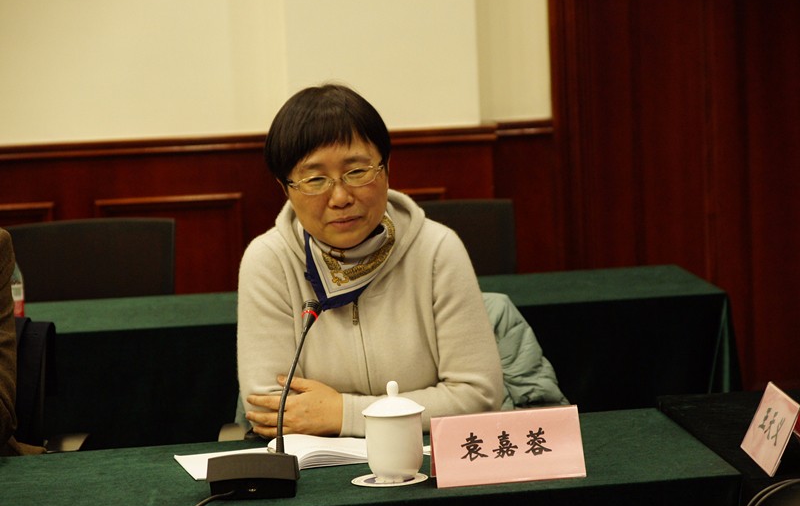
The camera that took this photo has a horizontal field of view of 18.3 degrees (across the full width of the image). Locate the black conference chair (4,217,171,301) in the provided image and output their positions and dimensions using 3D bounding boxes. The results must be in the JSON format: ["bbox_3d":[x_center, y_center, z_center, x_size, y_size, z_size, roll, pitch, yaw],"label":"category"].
[{"bbox_3d":[-0.663,0.390,5.530,0.540,0.900,0.580,-3,7,-11],"label":"black conference chair"}]

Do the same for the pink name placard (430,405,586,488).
[{"bbox_3d":[0.143,0.257,3.342,0.200,0.090,0.074,-3,7,-11],"label":"pink name placard"}]

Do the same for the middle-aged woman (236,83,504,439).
[{"bbox_3d":[-0.053,0.371,3.856,0.450,1.260,0.680,-3,7,-11],"label":"middle-aged woman"}]

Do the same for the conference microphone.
[{"bbox_3d":[-0.180,0.194,3.327,0.160,0.242,0.190,-3,7,-11],"label":"conference microphone"}]

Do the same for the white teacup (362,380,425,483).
[{"bbox_3d":[-0.011,0.239,3.347,0.086,0.138,0.086,-2,7,0],"label":"white teacup"}]

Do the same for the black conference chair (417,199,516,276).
[{"bbox_3d":[0.141,0.344,5.686,0.540,0.900,0.580,-3,7,-11],"label":"black conference chair"}]

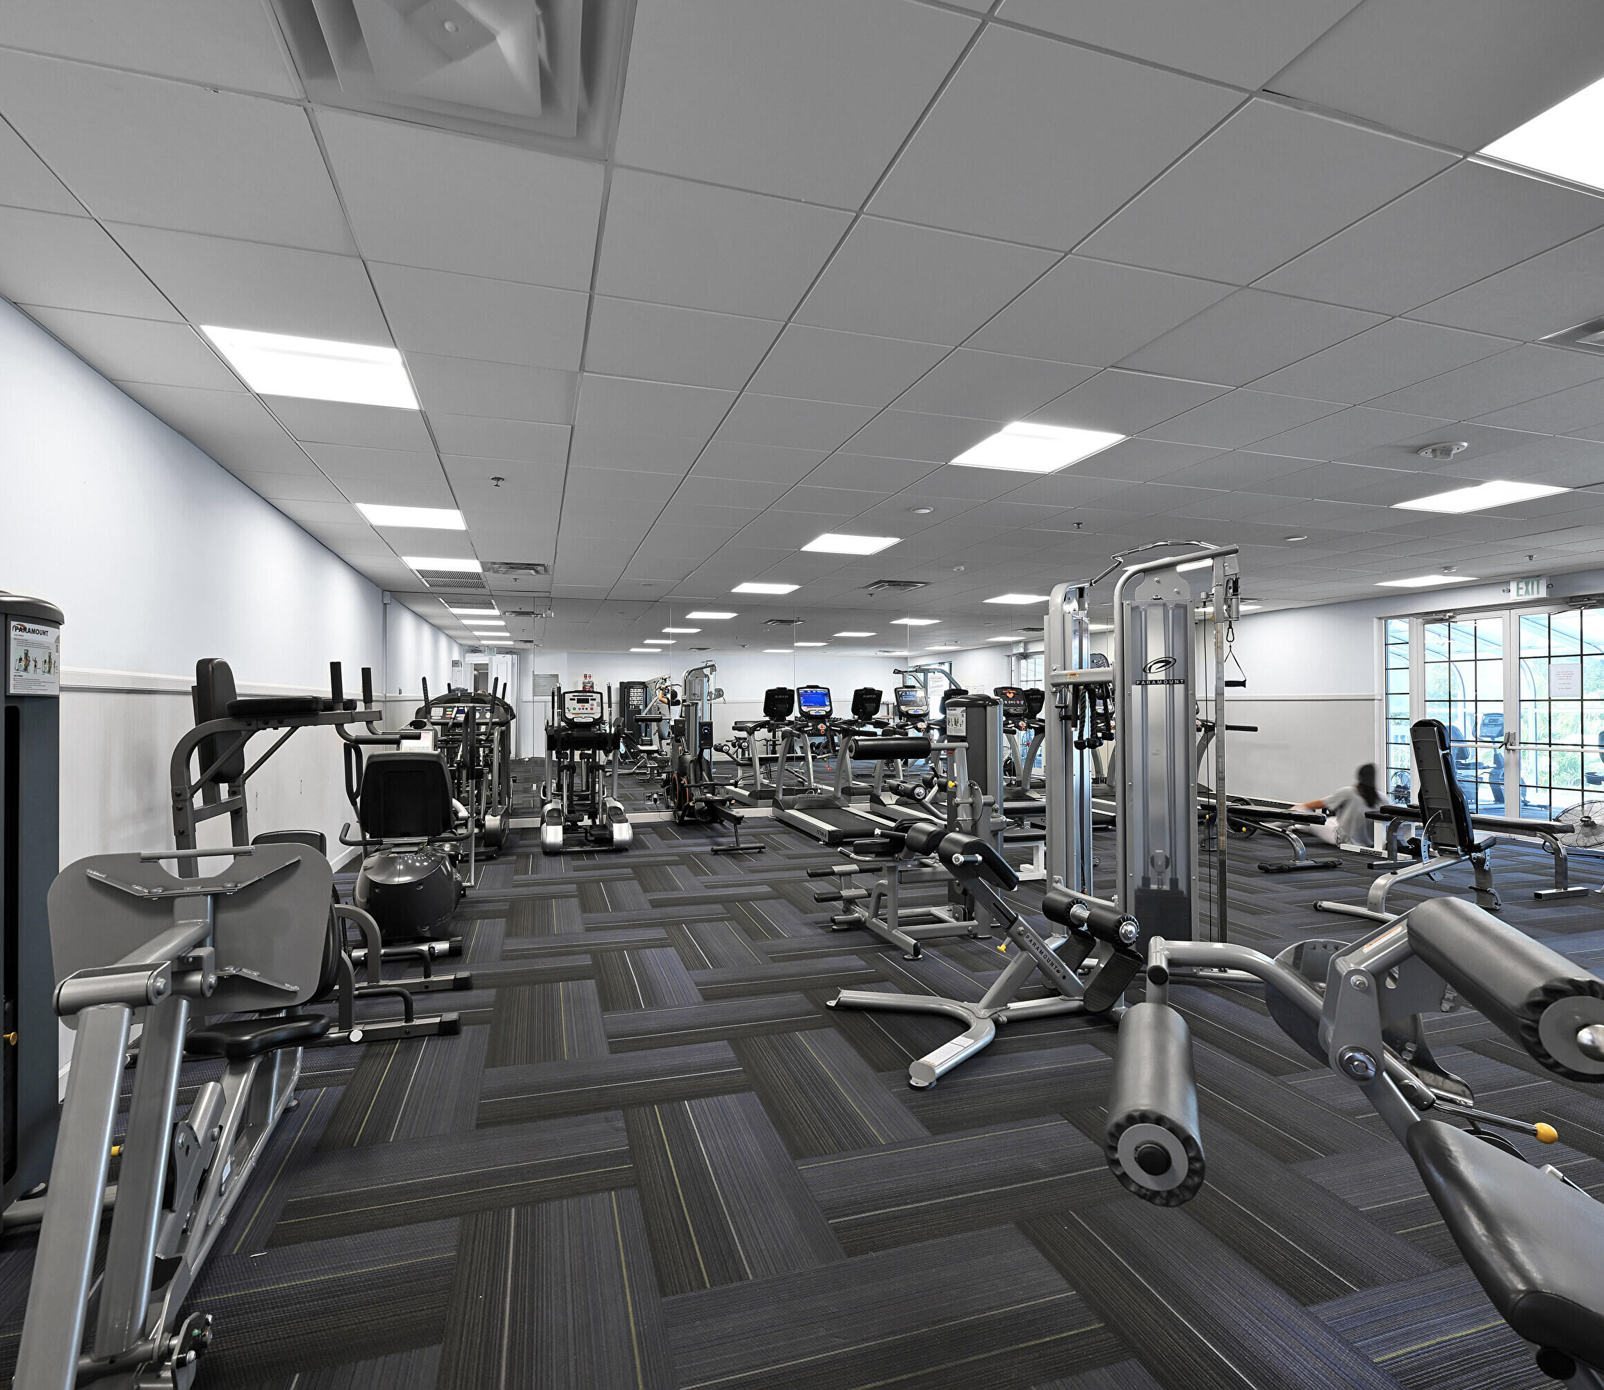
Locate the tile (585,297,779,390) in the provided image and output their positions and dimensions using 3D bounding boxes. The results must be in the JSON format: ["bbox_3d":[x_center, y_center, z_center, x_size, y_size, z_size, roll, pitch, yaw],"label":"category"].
[{"bbox_3d":[-0.427,-1.198,2.792,0.603,0.020,0.603,0,0,-18],"label":"tile"}]

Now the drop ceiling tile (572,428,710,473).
[{"bbox_3d":[-0.818,-1.192,3.956,0.600,0.020,0.600,0,-1,-18],"label":"drop ceiling tile"}]

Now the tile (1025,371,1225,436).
[{"bbox_3d":[1.319,-1.199,3.356,0.600,0.020,0.600,0,-1,-18],"label":"tile"}]

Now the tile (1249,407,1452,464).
[{"bbox_3d":[2.482,-1.196,3.725,0.600,0.020,0.600,0,-1,-18],"label":"tile"}]

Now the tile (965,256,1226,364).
[{"bbox_3d":[0.921,-1.202,2.582,0.603,0.020,0.603,0,0,-18],"label":"tile"}]

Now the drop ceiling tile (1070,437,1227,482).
[{"bbox_3d":[1.712,-1.193,4.115,0.603,0.020,0.603,0,0,-18],"label":"drop ceiling tile"}]

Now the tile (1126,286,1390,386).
[{"bbox_3d":[1.504,-1.205,2.774,0.600,0.020,0.600,0,-1,-18],"label":"tile"}]

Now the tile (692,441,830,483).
[{"bbox_3d":[-0.213,-1.190,4.148,0.600,0.020,0.600,0,-1,-18],"label":"tile"}]

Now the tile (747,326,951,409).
[{"bbox_3d":[0.154,-1.198,2.977,0.603,0.020,0.603,0,0,-18],"label":"tile"}]

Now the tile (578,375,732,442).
[{"bbox_3d":[-0.613,-1.194,3.373,0.603,0.020,0.603,0,0,-18],"label":"tile"}]

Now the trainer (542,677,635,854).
[{"bbox_3d":[-2.331,0.711,8.688,0.820,1.680,1.750,0,0,-18],"label":"trainer"}]

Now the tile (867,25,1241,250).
[{"bbox_3d":[0.526,-1.206,1.815,0.603,0.020,0.603,0,0,-18],"label":"tile"}]

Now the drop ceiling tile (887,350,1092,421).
[{"bbox_3d":[0.738,-1.200,3.171,0.600,0.020,0.600,0,-1,-18],"label":"drop ceiling tile"}]

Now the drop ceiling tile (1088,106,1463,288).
[{"bbox_3d":[1.107,-1.206,2.001,0.603,0.020,0.603,0,0,-18],"label":"drop ceiling tile"}]

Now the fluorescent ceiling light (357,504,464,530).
[{"bbox_3d":[-2.553,-1.192,5.325,0.600,0.050,0.600,0,-1,-18],"label":"fluorescent ceiling light"}]

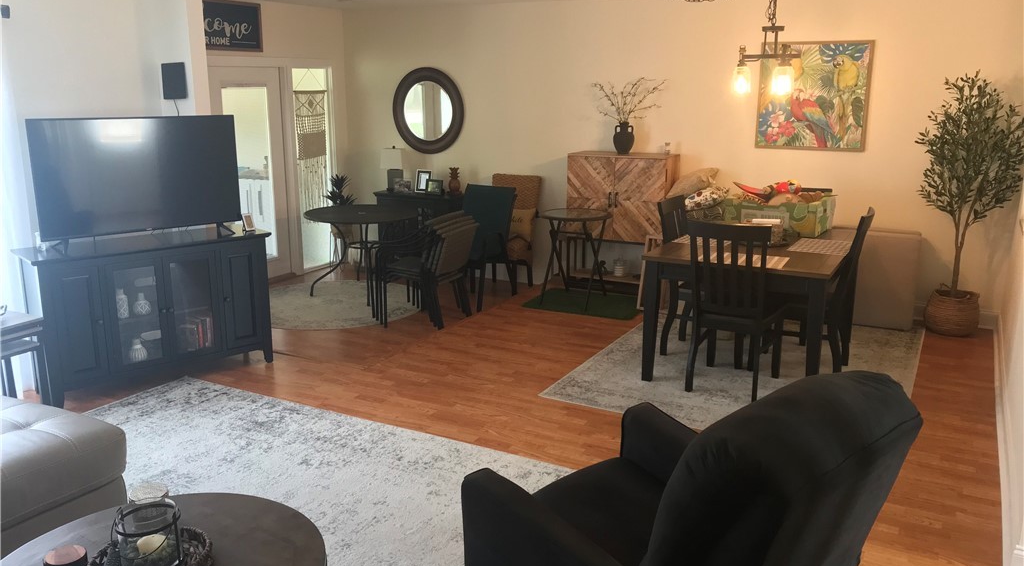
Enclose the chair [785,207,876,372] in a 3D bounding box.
[{"bbox_3d":[1.857,0.035,5.154,0.590,1.020,0.460,8,16,28],"label":"chair"}]

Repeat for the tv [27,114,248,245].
[{"bbox_3d":[-2.146,-0.592,4.827,1.120,0.730,0.230,-11,18,-37],"label":"tv"}]

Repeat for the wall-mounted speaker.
[{"bbox_3d":[-2.111,-1.264,5.179,0.130,0.205,0.100,-1,14,-4],"label":"wall-mounted speaker"}]

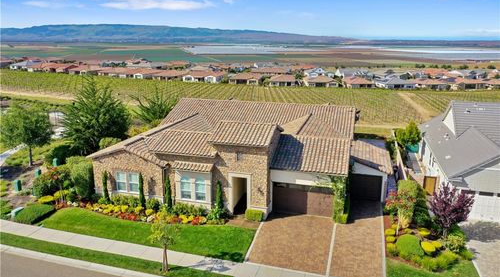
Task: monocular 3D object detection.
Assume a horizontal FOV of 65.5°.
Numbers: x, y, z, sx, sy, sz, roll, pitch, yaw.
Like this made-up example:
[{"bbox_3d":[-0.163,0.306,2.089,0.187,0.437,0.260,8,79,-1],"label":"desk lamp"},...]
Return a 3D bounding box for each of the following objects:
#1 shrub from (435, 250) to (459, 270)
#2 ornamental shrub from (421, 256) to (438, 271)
[{"bbox_3d":[12.050,7.523,23.844,1.300,0.850,1.300,0,14,0],"label":"shrub"},{"bbox_3d":[11.000,7.632,23.821,1.050,0.650,1.000,0,14,0],"label":"ornamental shrub"}]

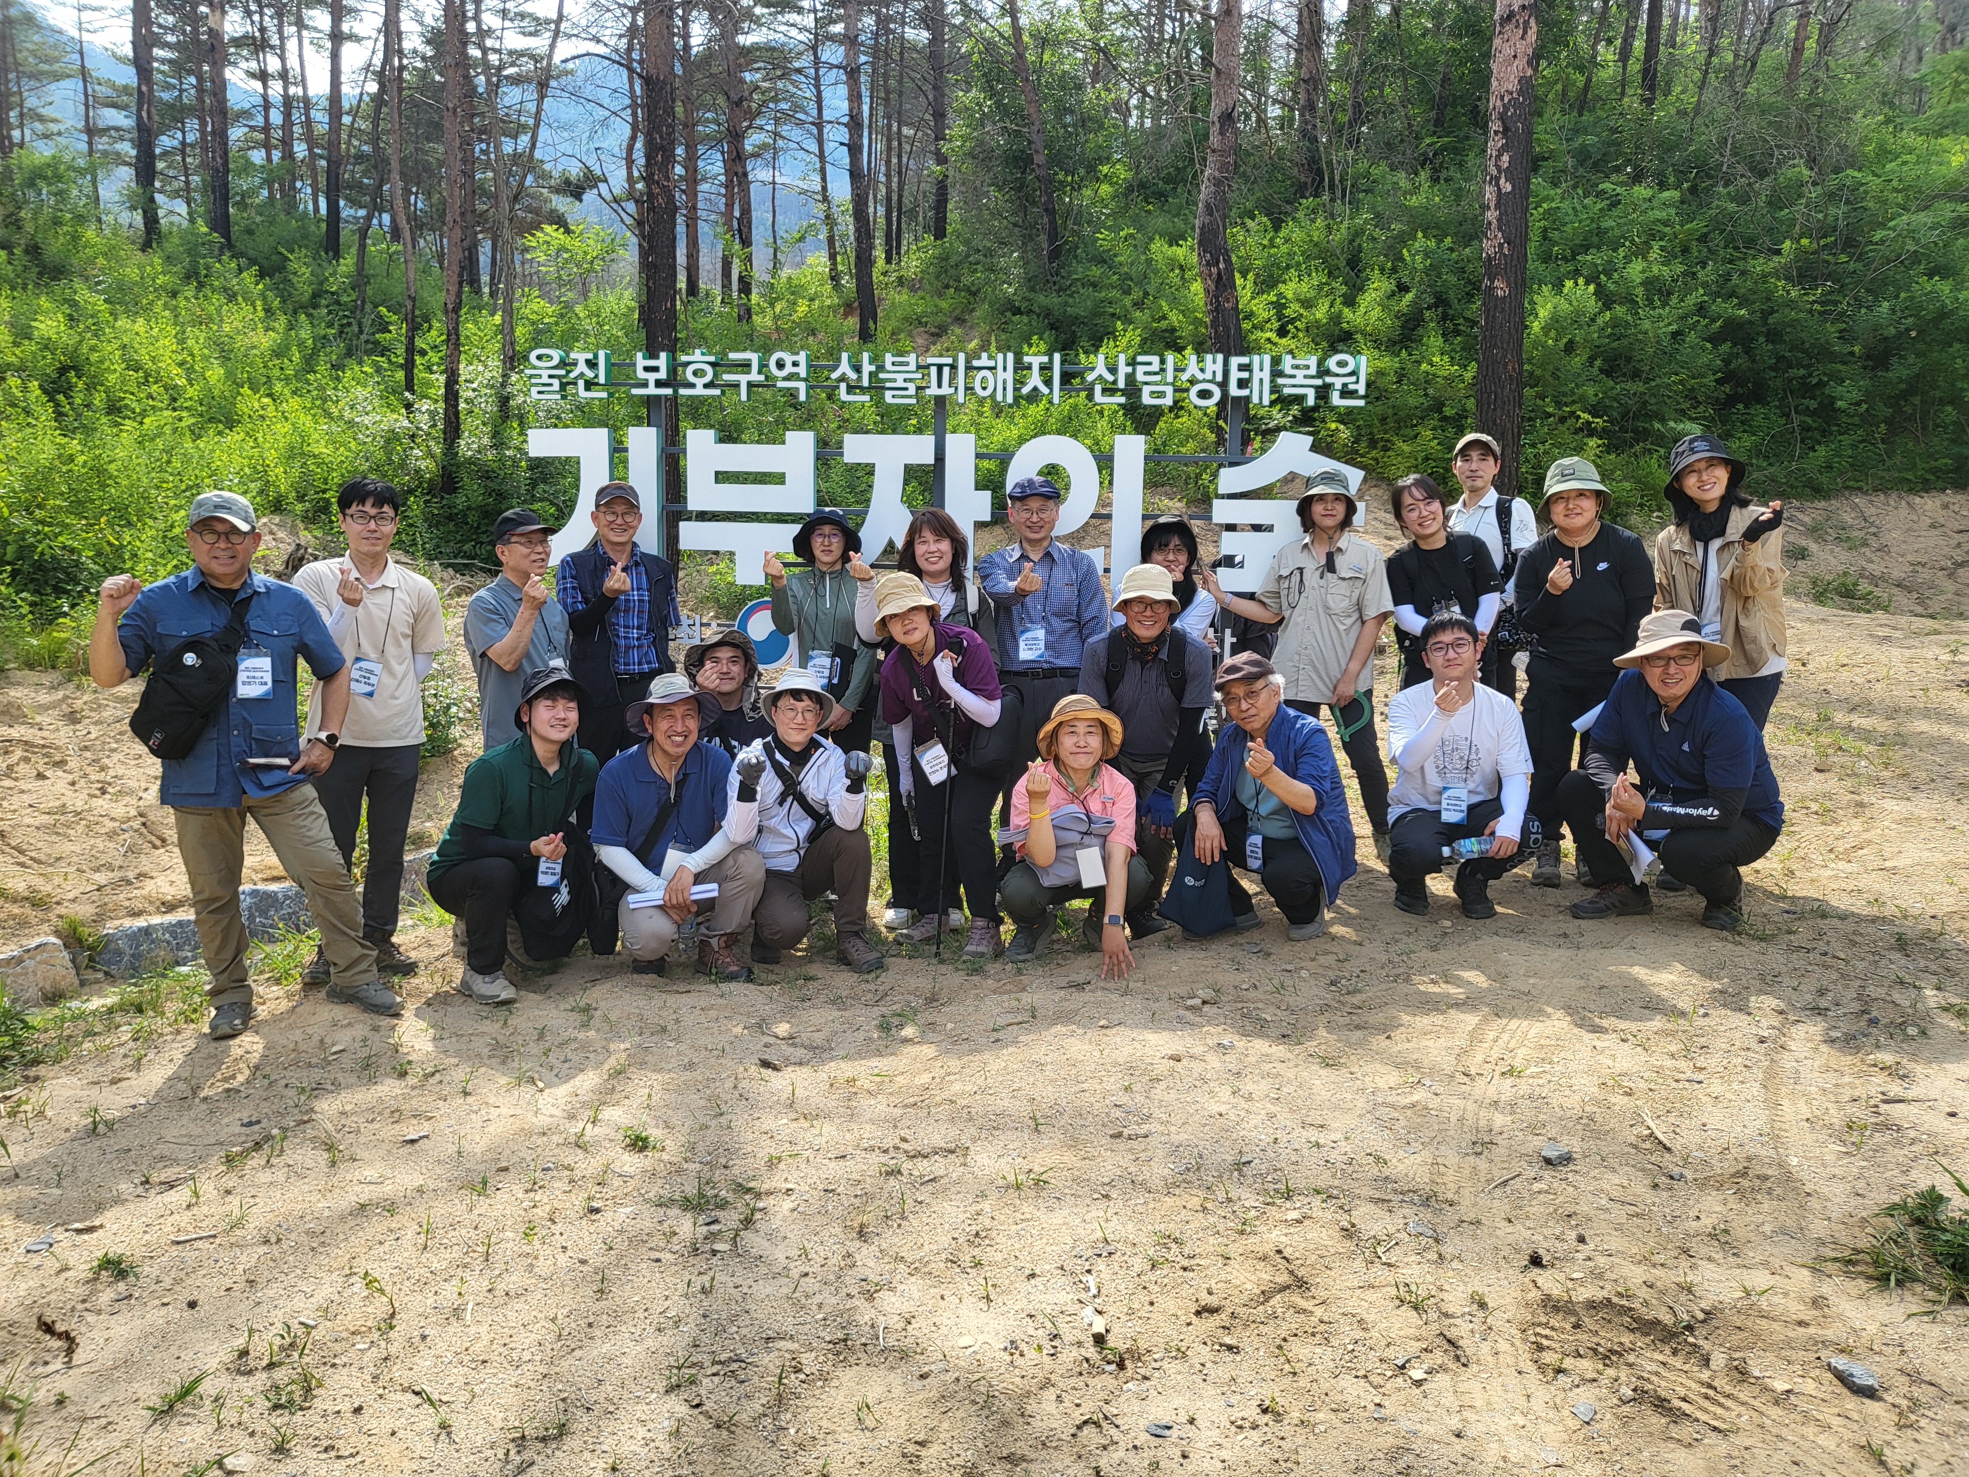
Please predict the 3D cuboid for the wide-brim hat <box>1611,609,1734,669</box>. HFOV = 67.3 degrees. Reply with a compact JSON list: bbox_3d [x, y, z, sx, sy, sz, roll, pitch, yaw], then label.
[{"bbox_3d":[2.247,-0.328,4.850,0.355,0.170,0.370,-3,3,27],"label":"wide-brim hat"}]

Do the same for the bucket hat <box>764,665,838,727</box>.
[{"bbox_3d":[-0.625,-0.150,5.070,0.255,0.170,0.270,1,-8,-3],"label":"bucket hat"}]

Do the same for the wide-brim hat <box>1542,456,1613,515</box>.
[{"bbox_3d":[2.314,-0.998,5.800,0.270,0.195,0.290,0,9,23],"label":"wide-brim hat"}]

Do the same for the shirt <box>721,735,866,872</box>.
[{"bbox_3d":[-0.649,0.220,5.030,0.490,0.470,0.360,0,8,-3],"label":"shirt"}]

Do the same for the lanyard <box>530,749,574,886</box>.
[{"bbox_3d":[-1.445,0.271,4.950,0.140,0.440,0.110,-7,16,-30],"label":"lanyard"}]

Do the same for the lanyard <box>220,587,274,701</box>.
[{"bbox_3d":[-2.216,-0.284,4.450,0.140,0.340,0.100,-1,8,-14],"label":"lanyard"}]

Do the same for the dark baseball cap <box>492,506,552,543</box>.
[{"bbox_3d":[-1.669,-0.771,5.350,0.260,0.135,0.185,9,11,44],"label":"dark baseball cap"}]

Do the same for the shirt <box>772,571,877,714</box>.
[{"bbox_3d":[-0.631,-0.380,5.750,0.420,0.580,0.300,-1,7,-5],"label":"shirt"}]

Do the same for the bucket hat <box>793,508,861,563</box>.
[{"bbox_3d":[-0.610,-0.796,5.750,0.270,0.195,0.290,0,10,-3],"label":"bucket hat"}]

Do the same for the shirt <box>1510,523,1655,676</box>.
[{"bbox_3d":[2.298,-0.529,5.680,0.530,0.600,0.340,2,7,20],"label":"shirt"}]

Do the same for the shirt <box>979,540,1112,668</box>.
[{"bbox_3d":[0.219,-0.488,5.550,0.490,0.530,0.340,0,6,0],"label":"shirt"}]

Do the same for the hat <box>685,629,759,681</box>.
[{"bbox_3d":[-0.978,-0.312,5.500,0.275,0.175,0.295,1,0,-5],"label":"hat"}]

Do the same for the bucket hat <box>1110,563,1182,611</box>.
[{"bbox_3d":[0.588,-0.548,5.380,0.250,0.155,0.265,1,0,3],"label":"bucket hat"}]

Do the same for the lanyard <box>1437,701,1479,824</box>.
[{"bbox_3d":[1.650,0.062,5.150,0.150,0.470,0.110,2,1,14],"label":"lanyard"}]

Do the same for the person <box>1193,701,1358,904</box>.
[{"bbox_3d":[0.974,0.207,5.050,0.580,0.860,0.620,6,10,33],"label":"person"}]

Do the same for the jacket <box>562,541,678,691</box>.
[{"bbox_3d":[-1.388,-0.447,5.620,0.460,0.590,0.300,-1,8,-12],"label":"jacket"}]

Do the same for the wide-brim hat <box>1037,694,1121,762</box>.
[{"bbox_3d":[0.317,-0.039,4.950,0.290,0.185,0.300,1,-8,2],"label":"wide-brim hat"}]

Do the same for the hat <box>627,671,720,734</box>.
[{"bbox_3d":[-1.028,-0.119,4.880,0.325,0.160,0.340,-11,-8,-19],"label":"hat"}]

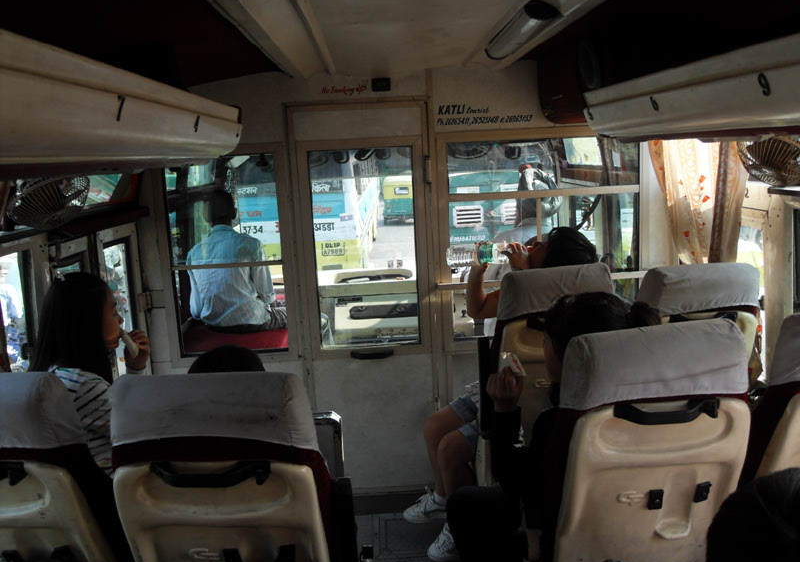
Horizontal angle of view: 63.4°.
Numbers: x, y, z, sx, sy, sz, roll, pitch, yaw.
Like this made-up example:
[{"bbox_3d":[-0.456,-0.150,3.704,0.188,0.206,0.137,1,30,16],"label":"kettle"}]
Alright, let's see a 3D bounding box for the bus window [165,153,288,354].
[{"bbox_3d":[-0.731,-0.091,2.723,0.460,0.840,0.040,-3,11,-2],"label":"bus window"}]

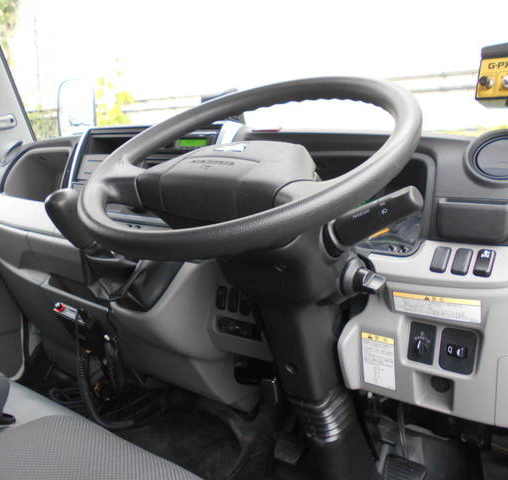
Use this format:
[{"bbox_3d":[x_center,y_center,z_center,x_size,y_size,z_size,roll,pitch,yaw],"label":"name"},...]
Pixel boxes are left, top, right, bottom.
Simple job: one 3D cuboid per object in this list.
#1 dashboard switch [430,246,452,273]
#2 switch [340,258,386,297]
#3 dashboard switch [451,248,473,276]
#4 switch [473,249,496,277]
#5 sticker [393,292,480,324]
[{"bbox_3d":[0.242,0.025,0.623,0.020,0.008,0.039,4,50,32],"label":"dashboard switch"},{"bbox_3d":[0.135,0.047,0.587,0.040,0.041,0.043,-5,14,-38],"label":"switch"},{"bbox_3d":[0.266,0.028,0.615,0.020,0.008,0.039,4,50,32],"label":"dashboard switch"},{"bbox_3d":[0.291,0.029,0.607,0.020,0.008,0.039,4,50,32],"label":"switch"},{"bbox_3d":[0.235,0.085,0.622,0.107,0.030,0.002,4,30,32],"label":"sticker"}]

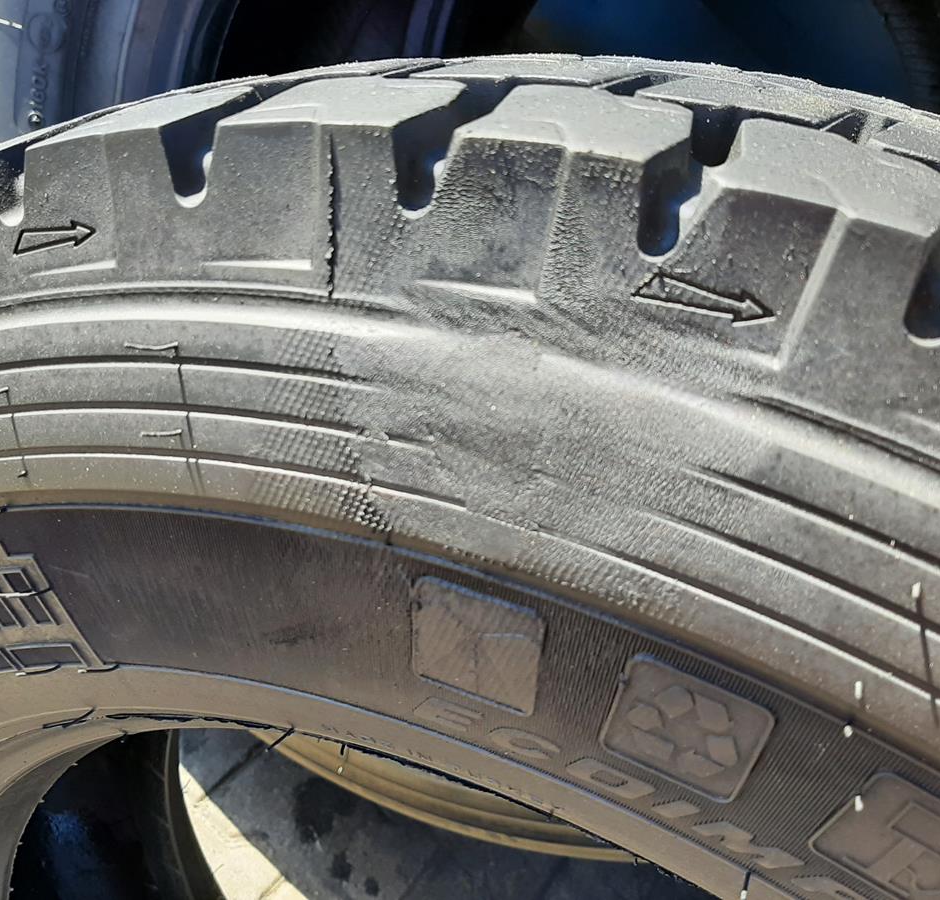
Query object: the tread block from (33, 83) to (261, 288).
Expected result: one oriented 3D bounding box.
[{"bbox_3d":[-0.086,-0.079,0.247,0.051,0.029,0.069,1,29,22],"label":"tread block"}]

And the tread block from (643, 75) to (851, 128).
[{"bbox_3d":[0.070,-0.083,0.236,0.052,0.021,0.039,18,32,15],"label":"tread block"}]

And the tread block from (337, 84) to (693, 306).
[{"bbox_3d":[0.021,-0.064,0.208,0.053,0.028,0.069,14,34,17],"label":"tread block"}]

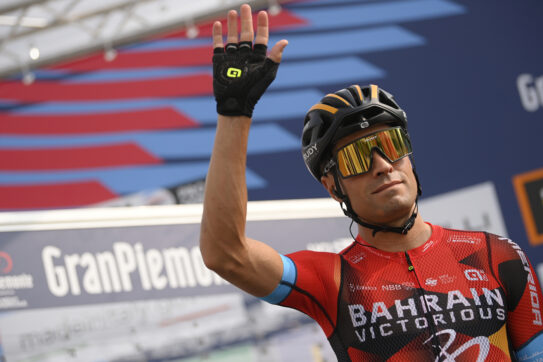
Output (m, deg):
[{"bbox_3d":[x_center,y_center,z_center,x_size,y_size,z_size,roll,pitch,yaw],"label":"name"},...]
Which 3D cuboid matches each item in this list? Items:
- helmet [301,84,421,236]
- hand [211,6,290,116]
[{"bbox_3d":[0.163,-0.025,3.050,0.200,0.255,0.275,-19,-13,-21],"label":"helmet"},{"bbox_3d":[-0.035,-0.201,2.950,0.125,0.190,0.060,3,-5,-4],"label":"hand"}]

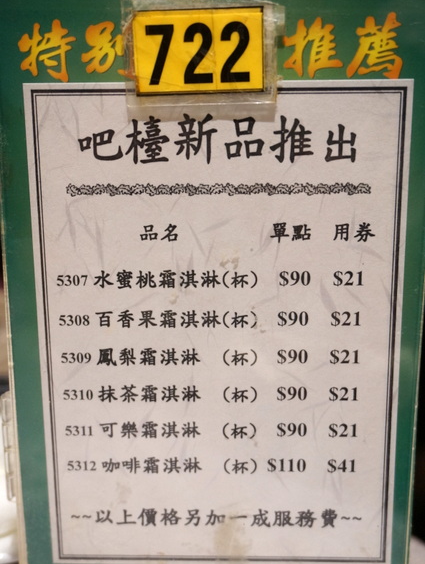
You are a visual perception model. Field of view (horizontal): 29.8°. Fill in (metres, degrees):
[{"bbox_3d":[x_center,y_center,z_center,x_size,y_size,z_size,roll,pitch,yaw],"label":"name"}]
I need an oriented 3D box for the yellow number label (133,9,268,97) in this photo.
[{"bbox_3d":[-0.004,-0.077,0.268,0.043,0.027,0.002,-1,14,2],"label":"yellow number label"}]

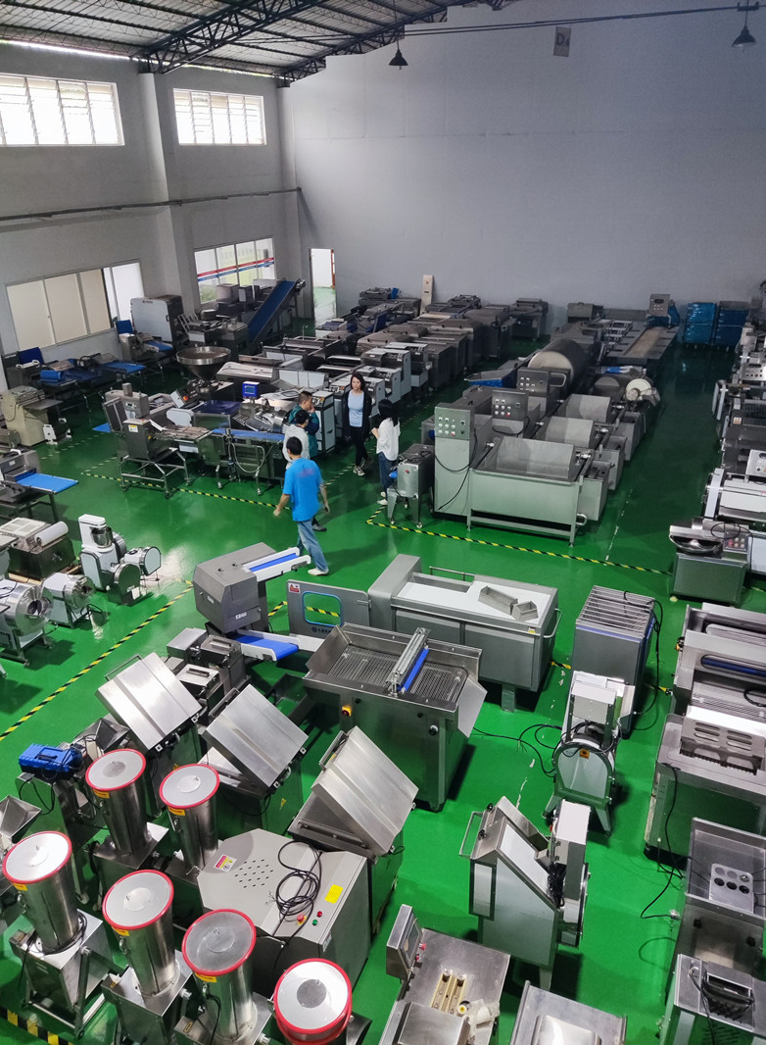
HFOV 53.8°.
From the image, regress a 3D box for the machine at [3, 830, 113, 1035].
[{"bbox_3d":[-1.954,2.410,4.503,0.520,1.160,0.430,10,28,21],"label":"machine"}]

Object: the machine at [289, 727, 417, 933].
[{"bbox_3d":[-0.176,2.051,5.025,0.690,1.200,0.630,10,28,21],"label":"machine"}]

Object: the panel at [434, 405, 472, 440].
[{"bbox_3d":[0.942,-1.318,9.884,0.470,0.410,0.180,10,28,21],"label":"panel"}]

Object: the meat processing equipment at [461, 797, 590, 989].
[{"bbox_3d":[0.883,2.227,4.667,0.730,1.230,0.490,10,28,21],"label":"meat processing equipment"}]

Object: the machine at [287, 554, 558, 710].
[{"bbox_3d":[0.406,0.952,7.469,2.570,1.060,0.880,10,28,21],"label":"machine"}]

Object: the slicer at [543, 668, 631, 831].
[{"bbox_3d":[1.600,1.655,5.794,0.500,1.230,0.730,10,28,21],"label":"slicer"}]

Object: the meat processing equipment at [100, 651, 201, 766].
[{"bbox_3d":[-1.839,1.652,5.989,0.660,1.120,0.620,13,30,27],"label":"meat processing equipment"}]

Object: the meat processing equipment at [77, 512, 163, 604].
[{"bbox_3d":[-3.106,0.391,8.744,0.850,1.000,0.520,10,28,21],"label":"meat processing equipment"}]

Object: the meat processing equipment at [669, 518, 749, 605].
[{"bbox_3d":[3.703,0.397,8.643,0.860,0.900,0.680,10,28,21],"label":"meat processing equipment"}]

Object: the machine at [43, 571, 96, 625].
[{"bbox_3d":[-3.479,0.839,8.420,0.500,0.560,0.380,10,28,21],"label":"machine"}]

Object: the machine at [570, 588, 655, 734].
[{"bbox_3d":[2.033,1.250,6.733,0.560,1.070,0.640,11,29,23],"label":"machine"}]

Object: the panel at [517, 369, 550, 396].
[{"bbox_3d":[2.374,-2.191,11.832,0.470,0.410,0.200,10,28,21],"label":"panel"}]

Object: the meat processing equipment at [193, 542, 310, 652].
[{"bbox_3d":[-1.038,0.975,7.415,0.980,1.120,1.160,-20,32,-34],"label":"meat processing equipment"}]

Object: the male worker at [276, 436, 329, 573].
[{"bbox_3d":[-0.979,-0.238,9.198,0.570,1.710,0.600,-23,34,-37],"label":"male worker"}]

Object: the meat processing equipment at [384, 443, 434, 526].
[{"bbox_3d":[0.411,-0.544,10.621,0.480,0.950,0.800,10,28,21],"label":"meat processing equipment"}]

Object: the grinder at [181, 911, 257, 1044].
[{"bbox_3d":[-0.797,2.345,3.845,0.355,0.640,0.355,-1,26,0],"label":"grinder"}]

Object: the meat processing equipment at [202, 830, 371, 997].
[{"bbox_3d":[-0.626,2.461,4.661,0.930,0.880,0.620,10,28,21],"label":"meat processing equipment"}]

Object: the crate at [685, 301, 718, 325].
[{"bbox_3d":[8.065,-5.299,19.084,0.680,0.500,0.560,10,28,21],"label":"crate"}]

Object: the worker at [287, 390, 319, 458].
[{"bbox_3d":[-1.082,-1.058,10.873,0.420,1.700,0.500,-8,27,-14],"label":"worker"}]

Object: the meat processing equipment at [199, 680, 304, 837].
[{"bbox_3d":[-0.958,1.832,5.517,0.740,1.260,0.610,10,28,21],"label":"meat processing equipment"}]

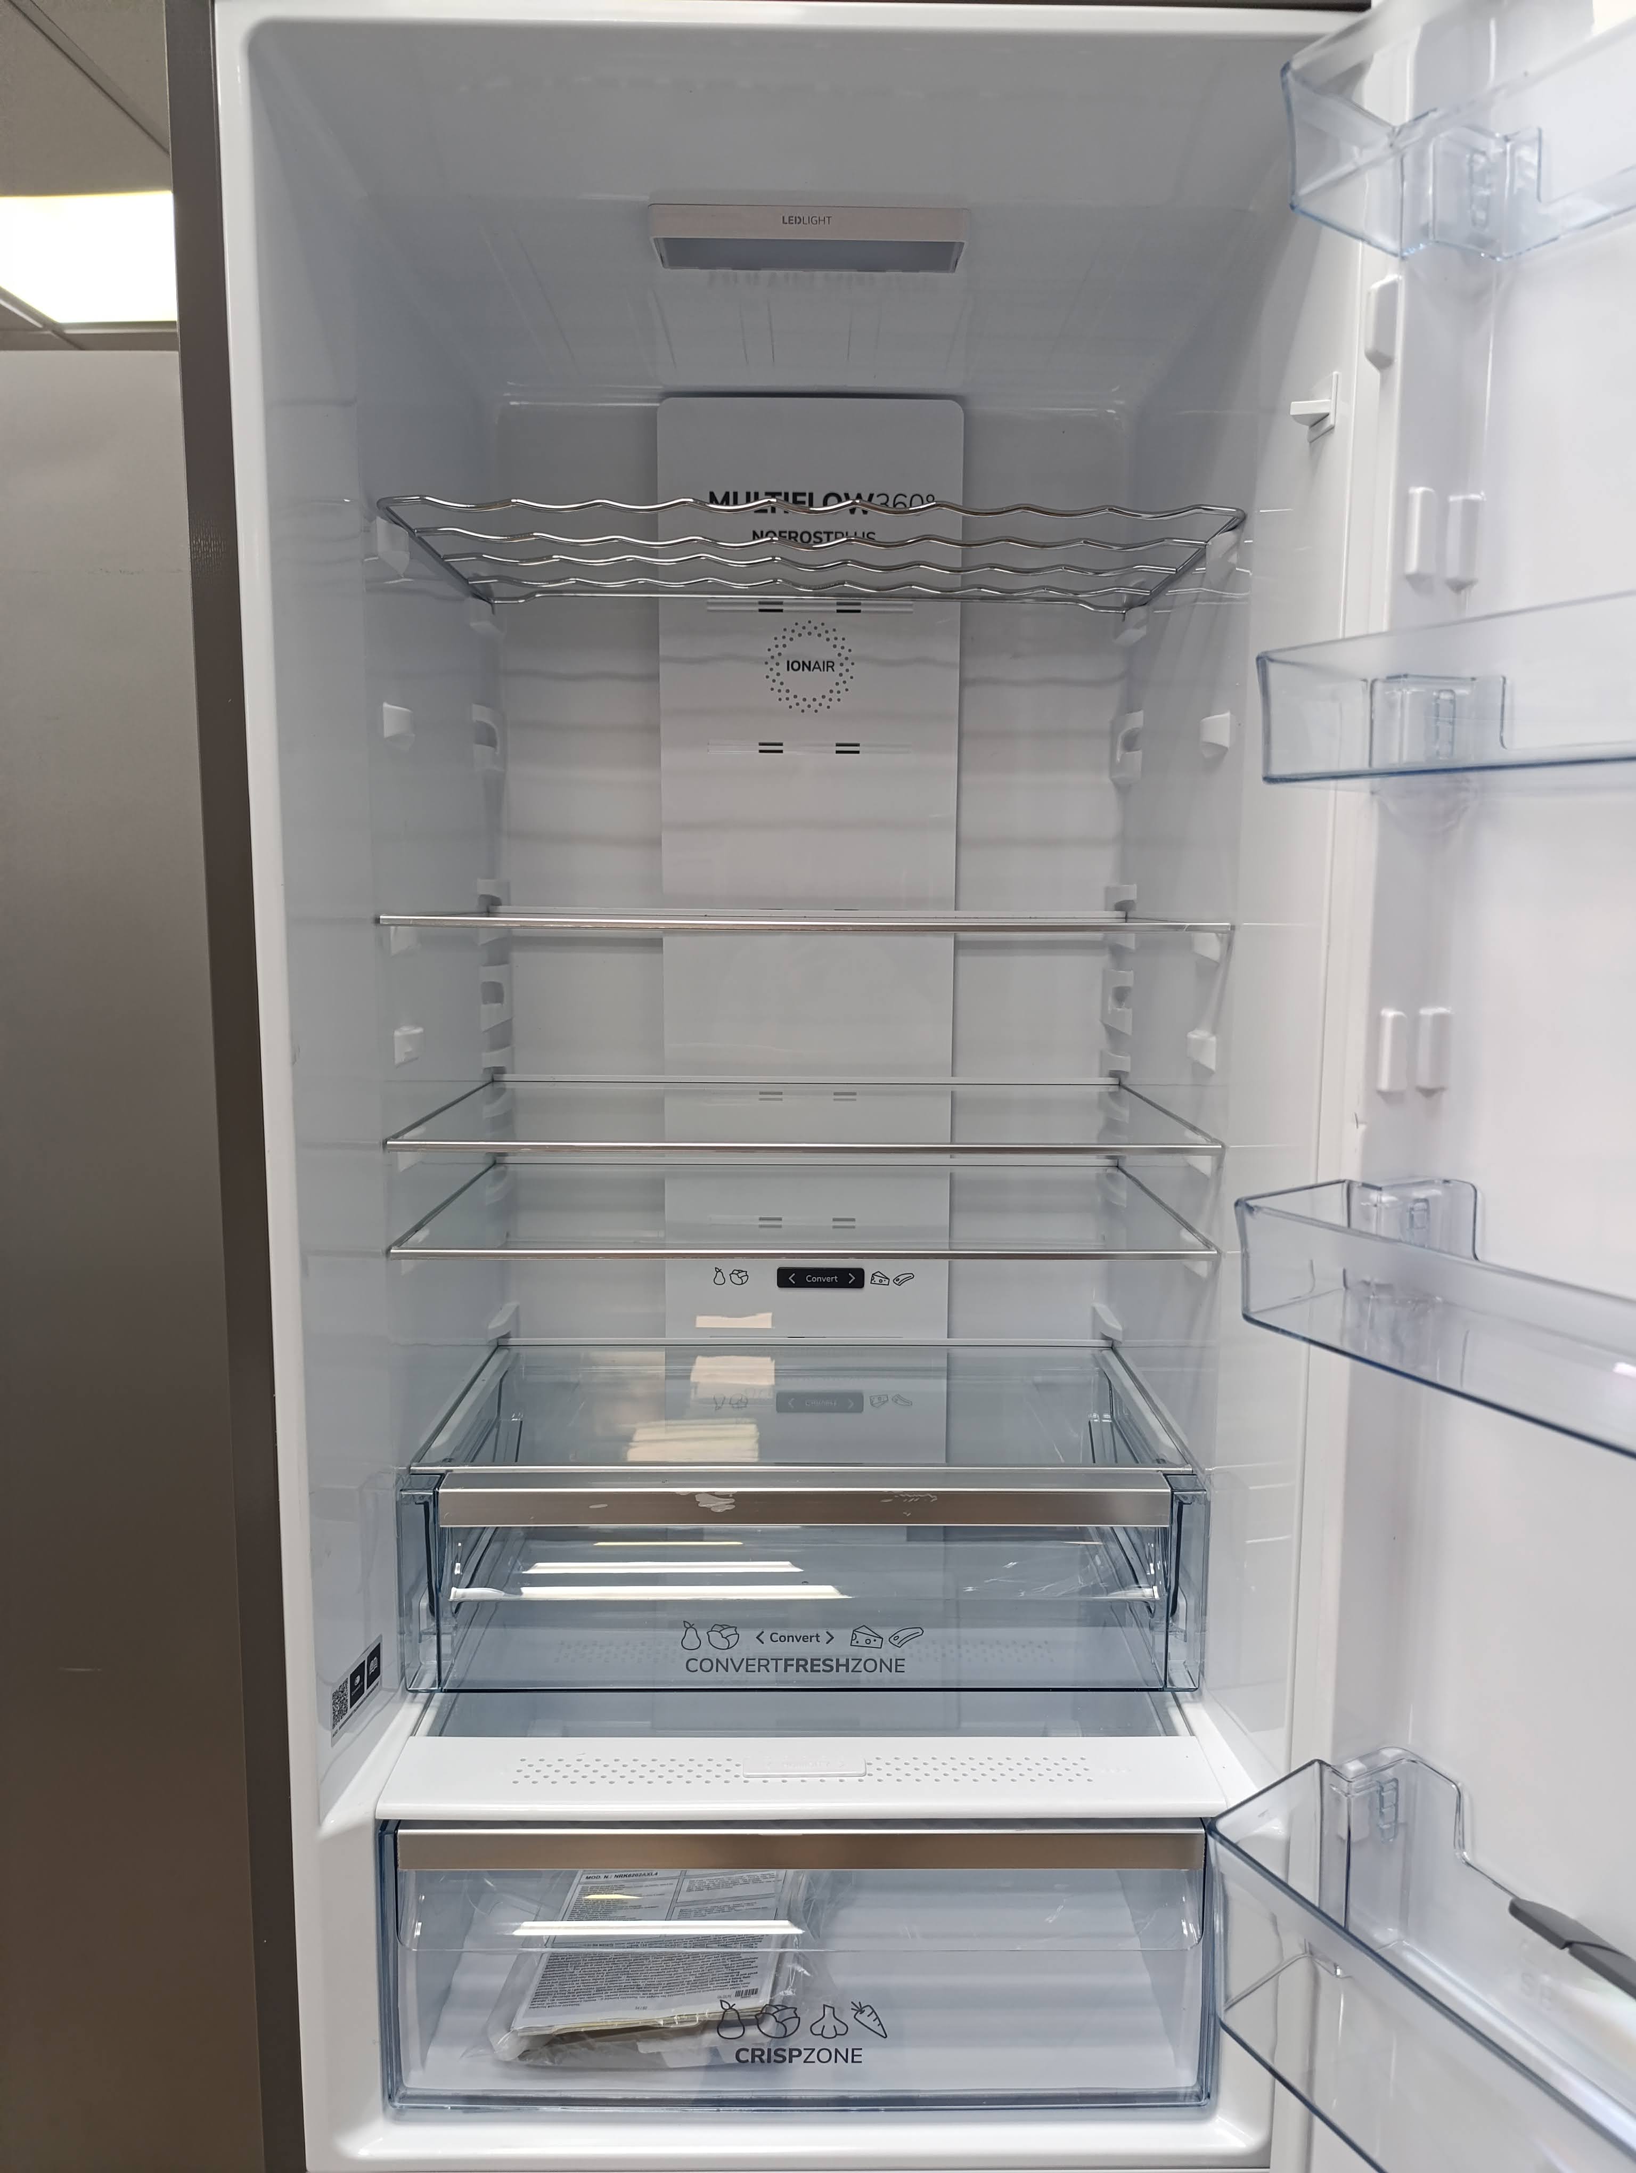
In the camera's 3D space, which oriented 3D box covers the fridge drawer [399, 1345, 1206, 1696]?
[{"bbox_3d":[-0.009,0.296,1.036,0.493,0.136,0.270,0,8,0],"label":"fridge drawer"}]

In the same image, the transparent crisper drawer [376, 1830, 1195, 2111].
[{"bbox_3d":[-0.010,0.472,0.988,0.469,0.180,0.345,0,8,0],"label":"transparent crisper drawer"}]

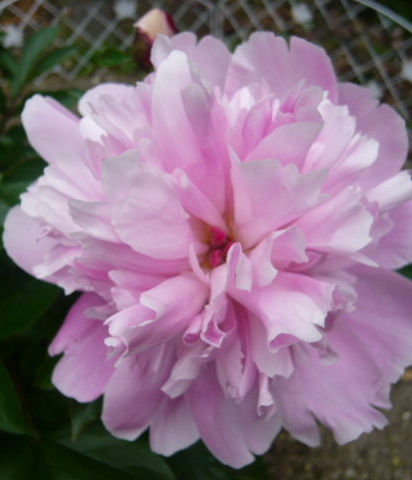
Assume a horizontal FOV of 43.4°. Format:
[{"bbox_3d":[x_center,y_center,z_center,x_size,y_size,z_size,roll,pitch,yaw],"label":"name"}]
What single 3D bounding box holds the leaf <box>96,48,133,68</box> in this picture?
[{"bbox_3d":[-0.088,-0.175,0.500,0.036,0.010,0.024,5,45,5],"label":"leaf"}]

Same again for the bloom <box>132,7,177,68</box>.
[{"bbox_3d":[-0.044,-0.167,0.430,0.037,0.048,0.037,0,46,0],"label":"bloom"}]

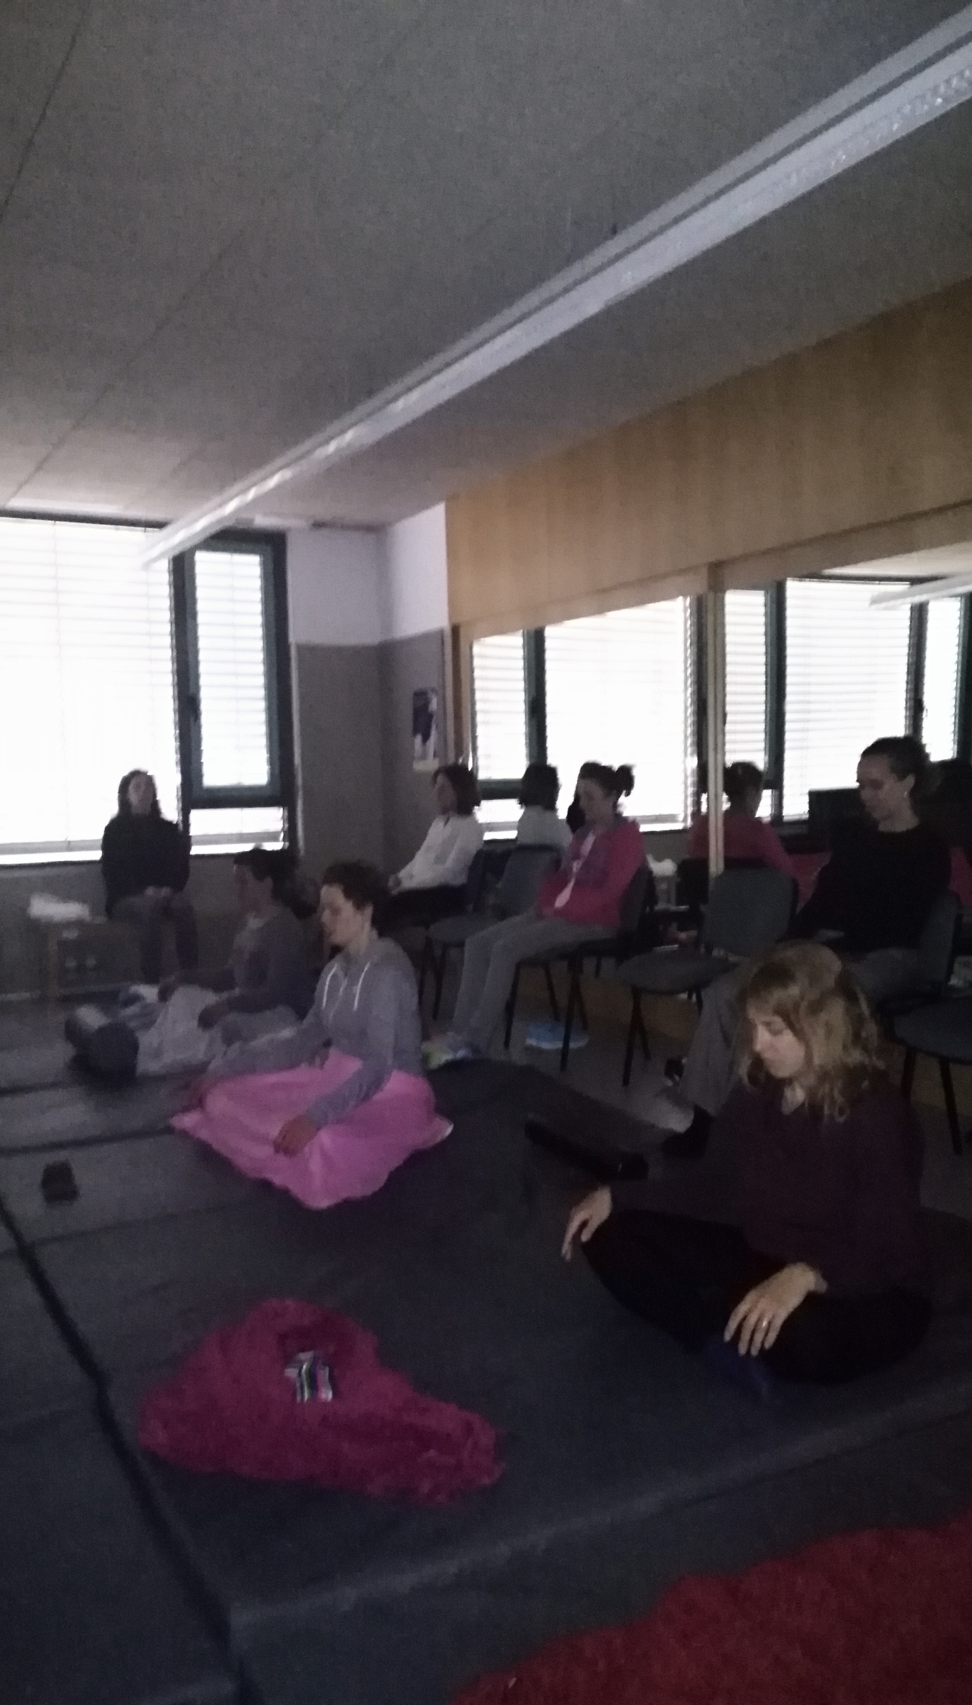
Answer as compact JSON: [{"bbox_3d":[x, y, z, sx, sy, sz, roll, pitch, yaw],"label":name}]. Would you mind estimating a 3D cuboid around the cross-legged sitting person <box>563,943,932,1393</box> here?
[{"bbox_3d":[0.574,0.598,2.656,0.670,0.810,0.650,-3,4,-33],"label":"cross-legged sitting person"}]

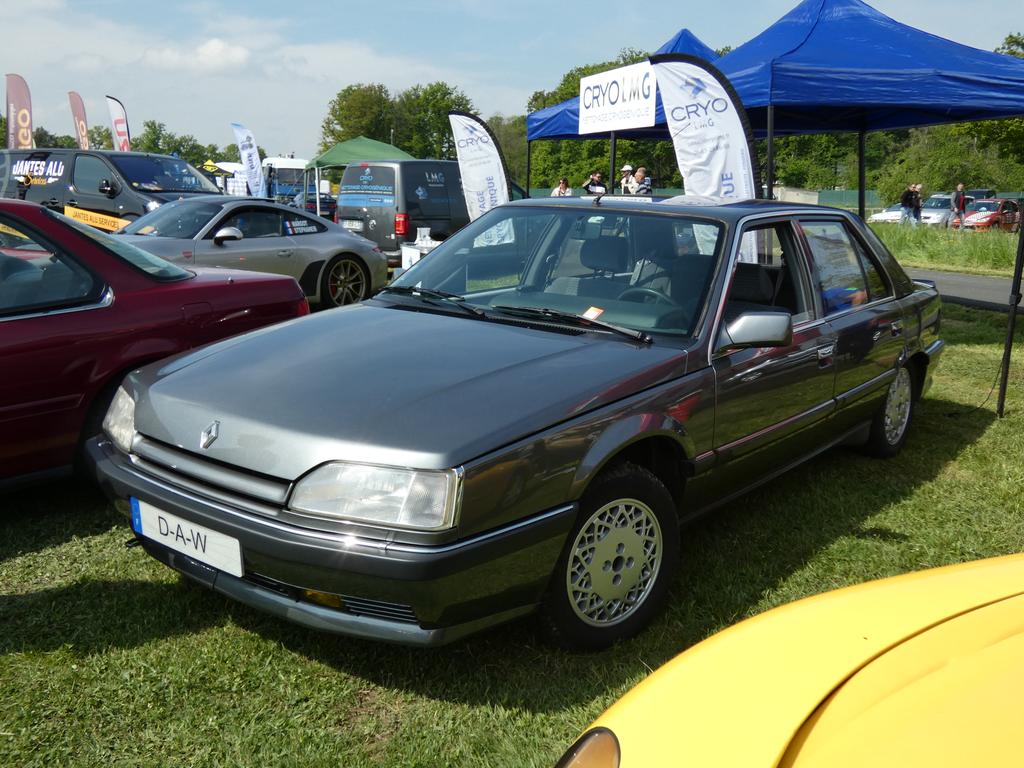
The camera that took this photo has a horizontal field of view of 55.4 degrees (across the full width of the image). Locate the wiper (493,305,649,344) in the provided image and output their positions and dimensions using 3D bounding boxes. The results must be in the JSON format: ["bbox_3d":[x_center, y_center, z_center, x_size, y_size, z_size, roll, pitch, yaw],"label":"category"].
[{"bbox_3d":[0.200,-0.233,3.455,0.712,0.060,0.070,15,19,39],"label":"wiper"}]

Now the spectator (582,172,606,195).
[{"bbox_3d":[1.663,-3.348,19.658,0.550,1.780,0.360,-4,12,-17],"label":"spectator"}]

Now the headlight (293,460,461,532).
[{"bbox_3d":[-0.331,0.260,2.450,0.460,0.155,0.190,7,14,28],"label":"headlight"}]

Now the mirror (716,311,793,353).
[{"bbox_3d":[0.801,-0.176,3.200,0.220,0.140,0.150,10,15,38],"label":"mirror"}]

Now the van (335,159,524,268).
[{"bbox_3d":[-1.044,-3.416,19.571,1.920,1.950,4.750,10,15,40],"label":"van"}]

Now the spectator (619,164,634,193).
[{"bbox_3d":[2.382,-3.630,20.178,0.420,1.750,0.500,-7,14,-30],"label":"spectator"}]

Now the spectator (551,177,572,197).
[{"bbox_3d":[0.998,-3.316,19.711,0.480,1.670,0.320,5,12,21],"label":"spectator"}]

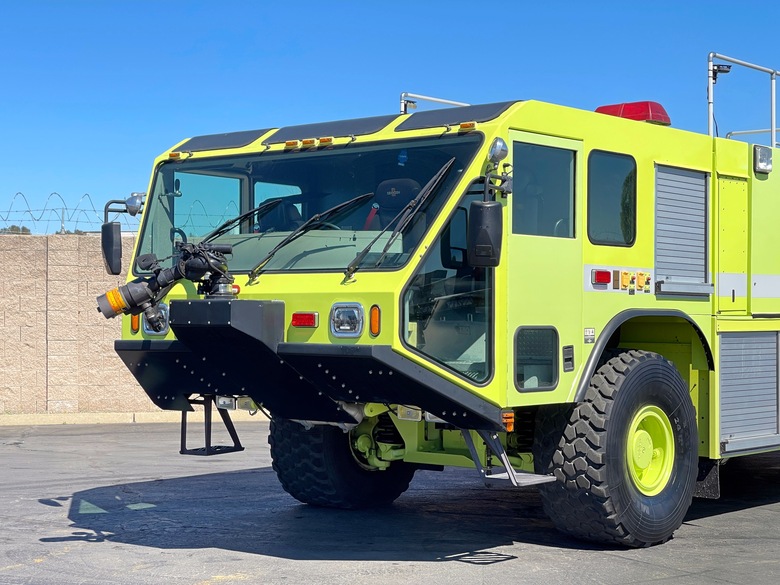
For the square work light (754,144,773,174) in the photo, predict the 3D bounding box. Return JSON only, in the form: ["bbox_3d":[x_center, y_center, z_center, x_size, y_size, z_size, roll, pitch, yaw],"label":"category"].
[{"bbox_3d":[2.850,-1.021,11.096,0.075,0.200,0.210,-1,-1,40],"label":"square work light"}]

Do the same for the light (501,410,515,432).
[{"bbox_3d":[0.695,0.779,8.690,0.055,0.125,0.090,-1,-1,40],"label":"light"}]

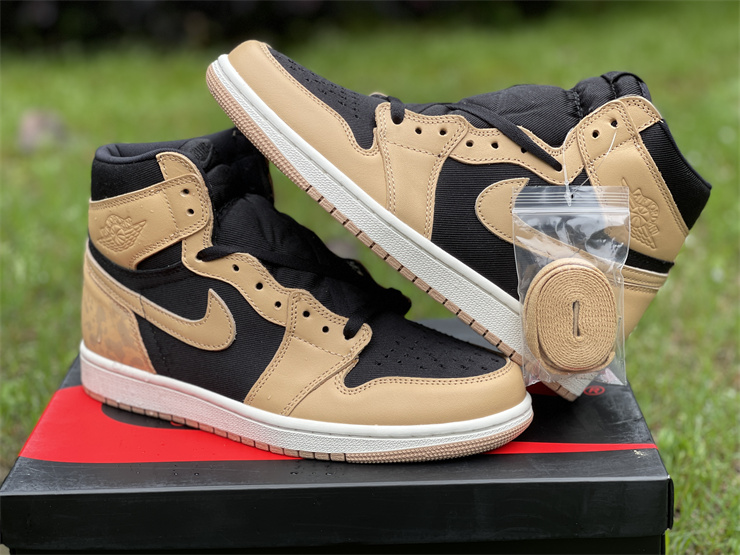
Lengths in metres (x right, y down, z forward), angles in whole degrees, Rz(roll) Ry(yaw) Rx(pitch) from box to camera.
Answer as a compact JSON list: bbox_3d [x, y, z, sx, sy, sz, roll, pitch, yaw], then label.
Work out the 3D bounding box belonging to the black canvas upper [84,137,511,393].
[{"bbox_3d":[-0.052,-0.010,0.782,0.272,0.141,0.099,7,21,26],"label":"black canvas upper"}]

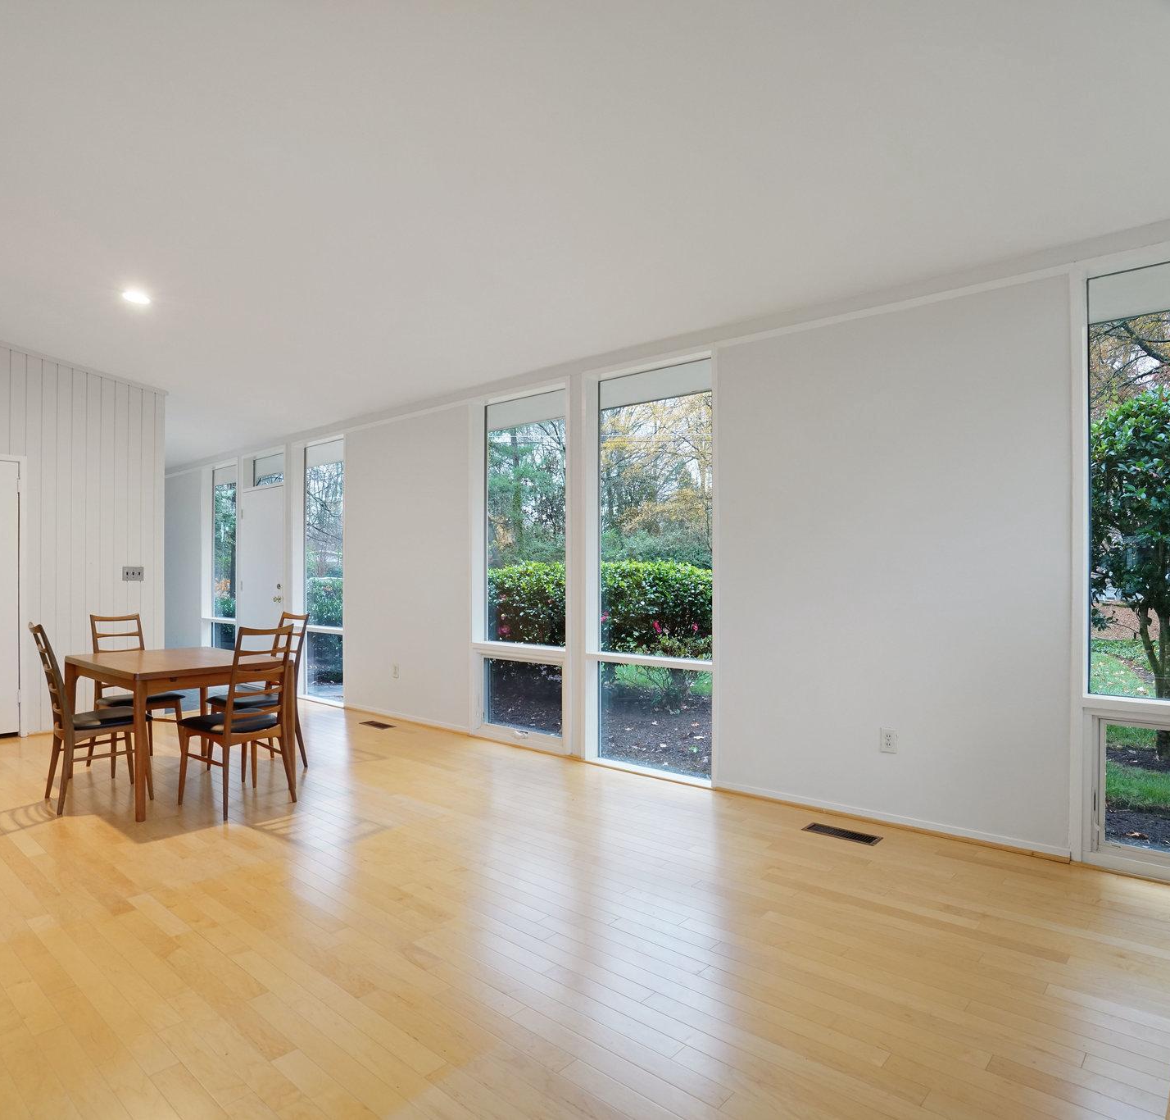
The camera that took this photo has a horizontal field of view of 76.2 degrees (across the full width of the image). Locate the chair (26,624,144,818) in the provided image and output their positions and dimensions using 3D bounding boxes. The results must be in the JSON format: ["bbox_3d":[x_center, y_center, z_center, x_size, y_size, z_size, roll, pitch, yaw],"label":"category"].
[{"bbox_3d":[-2.698,0.826,4.065,0.520,0.970,0.470,0,0,-43],"label":"chair"}]

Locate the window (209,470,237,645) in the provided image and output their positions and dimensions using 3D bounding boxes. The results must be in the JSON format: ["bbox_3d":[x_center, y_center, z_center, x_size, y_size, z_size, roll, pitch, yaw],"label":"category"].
[{"bbox_3d":[-4.006,0.111,8.320,0.870,2.410,0.120,0,0,40],"label":"window"}]

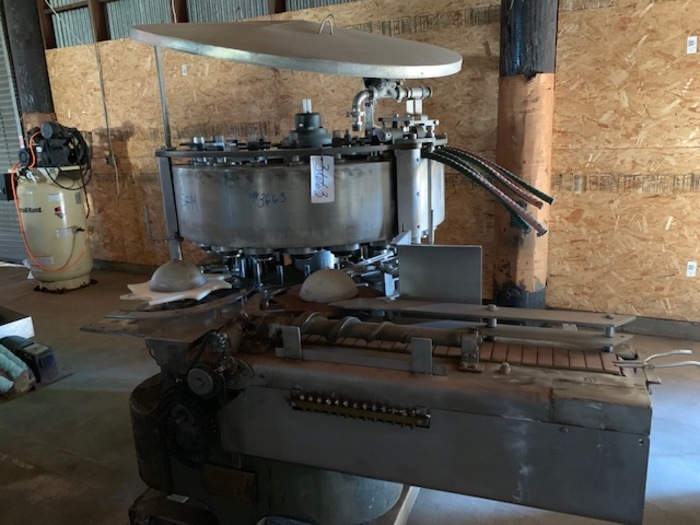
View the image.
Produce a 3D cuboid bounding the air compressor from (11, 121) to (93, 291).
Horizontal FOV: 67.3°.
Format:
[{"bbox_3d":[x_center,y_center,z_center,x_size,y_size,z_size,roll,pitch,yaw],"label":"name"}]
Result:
[{"bbox_3d":[-3.204,-0.593,5.624,0.760,1.765,0.720,5,16,26],"label":"air compressor"}]

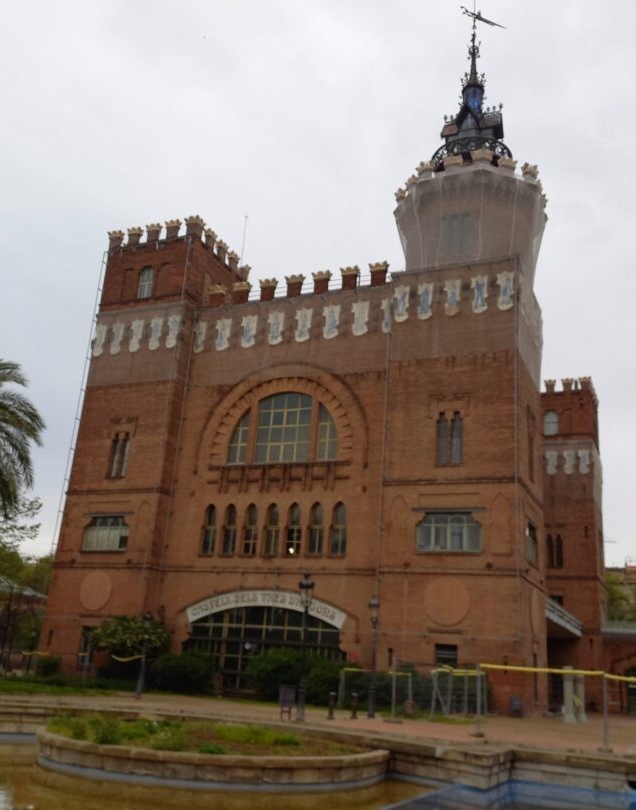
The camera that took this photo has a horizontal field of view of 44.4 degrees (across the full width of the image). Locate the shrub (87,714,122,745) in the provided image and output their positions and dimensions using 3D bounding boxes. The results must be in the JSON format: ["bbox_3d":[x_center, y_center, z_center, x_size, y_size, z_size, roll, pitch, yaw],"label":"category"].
[{"bbox_3d":[-4.349,6.676,16.091,0.725,0.588,0.647,8,-18,-12],"label":"shrub"}]

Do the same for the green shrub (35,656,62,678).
[{"bbox_3d":[-17.103,16.595,49.500,1.400,1.400,1.400,-4,-21,25],"label":"green shrub"}]

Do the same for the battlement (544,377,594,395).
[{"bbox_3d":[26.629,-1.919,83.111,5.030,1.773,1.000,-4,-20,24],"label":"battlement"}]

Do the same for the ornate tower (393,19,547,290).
[{"bbox_3d":[9.591,-16.074,48.709,8.918,20.482,8.918,-4,-20,24],"label":"ornate tower"}]

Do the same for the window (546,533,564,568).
[{"bbox_3d":[21.722,13.372,71.673,1.421,3.136,0.392,-4,-20,24],"label":"window"}]

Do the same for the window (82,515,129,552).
[{"bbox_3d":[-13.974,8.586,51.872,3.652,2.465,0.400,-4,-20,24],"label":"window"}]

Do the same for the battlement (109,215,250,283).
[{"bbox_3d":[-9.920,-10.545,55.531,7.056,1.568,6.958,-4,-20,24],"label":"battlement"}]

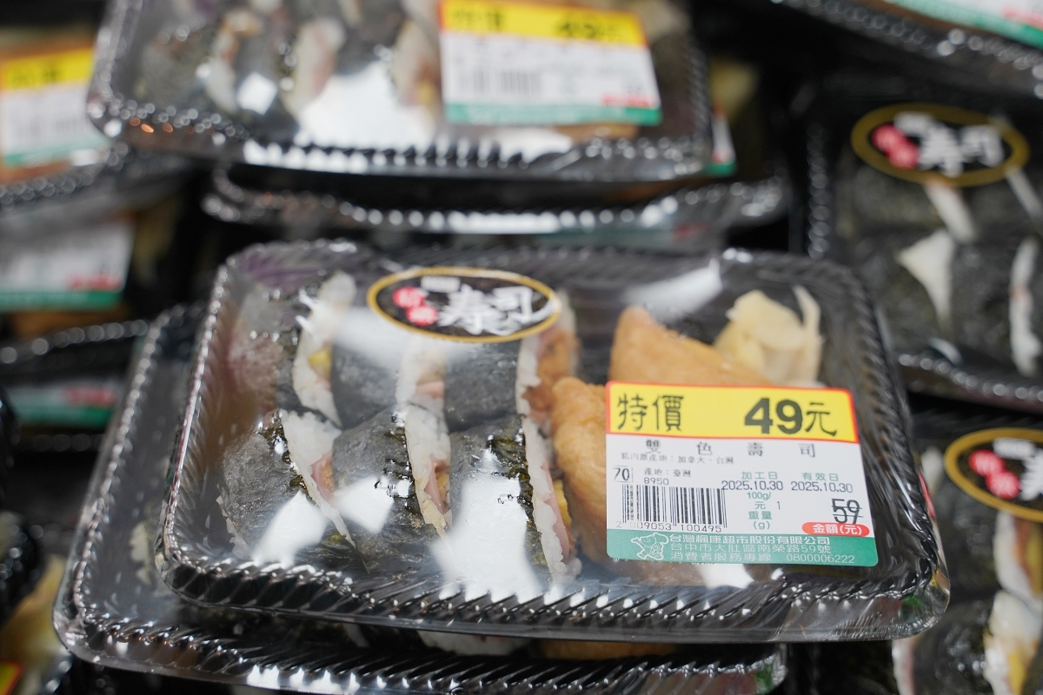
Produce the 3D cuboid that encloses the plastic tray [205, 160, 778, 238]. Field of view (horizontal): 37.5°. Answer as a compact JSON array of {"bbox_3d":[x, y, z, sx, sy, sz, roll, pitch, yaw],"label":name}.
[{"bbox_3d":[-0.009,-0.070,0.508,0.180,0.039,0.122,0,47,-2],"label":"plastic tray"}]

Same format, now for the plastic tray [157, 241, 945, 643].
[{"bbox_3d":[0.008,0.027,0.383,0.180,0.039,0.122,1,47,0],"label":"plastic tray"}]

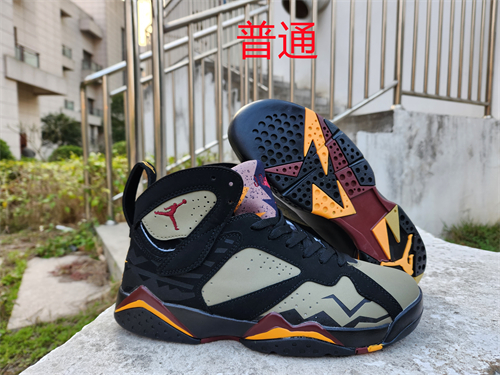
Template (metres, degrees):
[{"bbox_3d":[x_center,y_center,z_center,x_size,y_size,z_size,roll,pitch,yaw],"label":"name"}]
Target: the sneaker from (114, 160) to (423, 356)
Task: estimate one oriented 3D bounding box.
[{"bbox_3d":[0.014,0.056,0.321,0.295,0.161,0.109,0,4,5],"label":"sneaker"}]

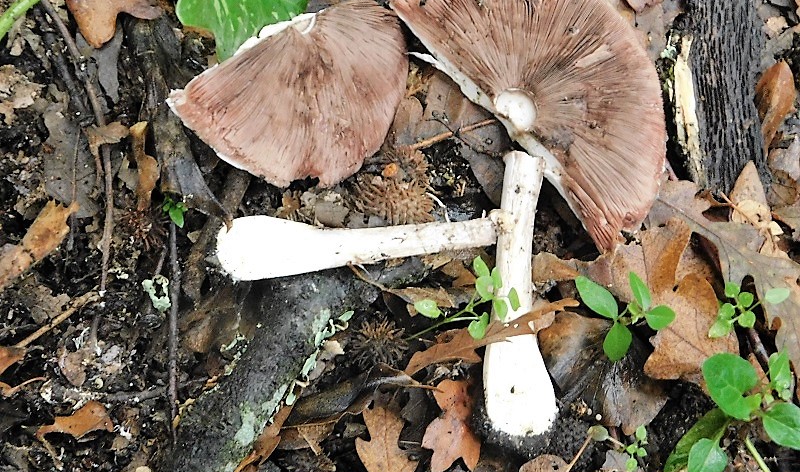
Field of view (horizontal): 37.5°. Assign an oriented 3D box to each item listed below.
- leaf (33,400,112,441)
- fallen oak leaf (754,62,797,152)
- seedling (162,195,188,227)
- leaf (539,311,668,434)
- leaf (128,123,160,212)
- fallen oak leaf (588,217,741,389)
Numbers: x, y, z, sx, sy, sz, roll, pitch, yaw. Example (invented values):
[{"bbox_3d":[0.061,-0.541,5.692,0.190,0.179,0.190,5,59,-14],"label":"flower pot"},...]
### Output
[{"bbox_3d":[-0.153,0.087,0.555,0.037,0.013,0.019,-6,70,-2],"label":"leaf"},{"bbox_3d":[0.180,-0.063,0.564,0.020,0.016,0.050,14,71,5],"label":"fallen oak leaf"},{"bbox_3d":[-0.113,-0.012,0.591,0.013,0.015,0.017,0,70,0],"label":"seedling"},{"bbox_3d":[0.089,0.060,0.519,0.056,0.018,0.055,1,70,0],"label":"leaf"},{"bbox_3d":[-0.120,-0.033,0.554,0.012,0.014,0.045,-8,70,-3],"label":"leaf"},{"bbox_3d":[0.131,0.032,0.569,0.085,0.022,0.072,43,76,14],"label":"fallen oak leaf"}]

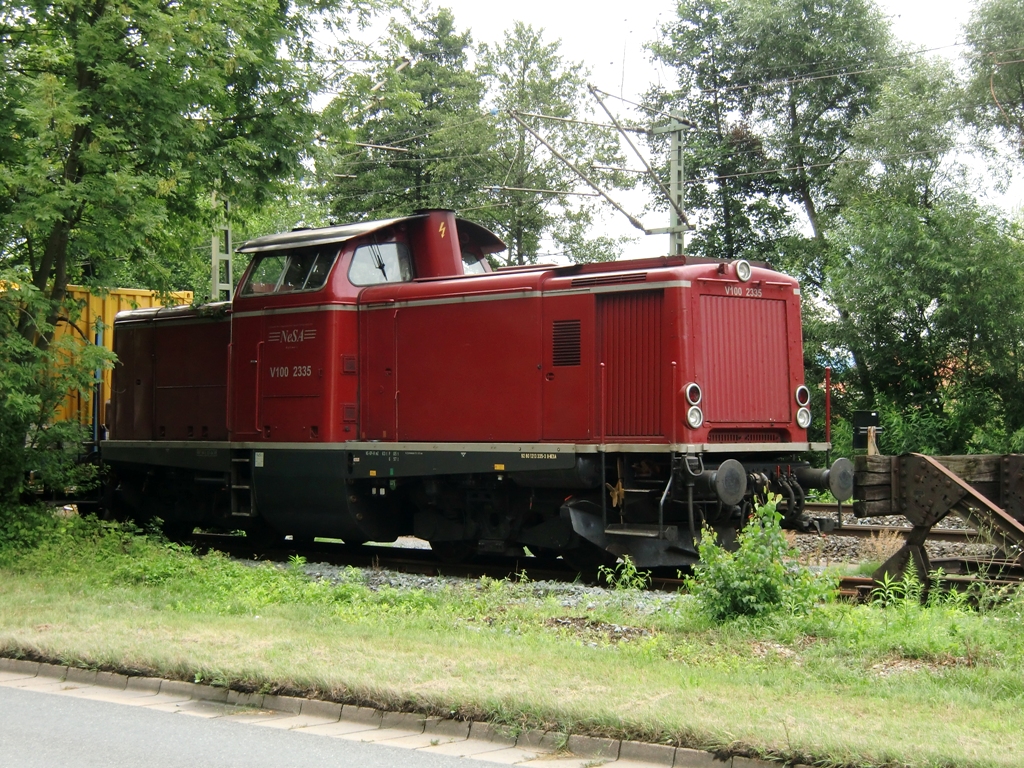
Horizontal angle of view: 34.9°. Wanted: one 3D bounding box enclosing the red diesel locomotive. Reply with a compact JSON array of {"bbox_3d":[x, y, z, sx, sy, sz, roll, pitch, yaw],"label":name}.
[{"bbox_3d":[-1.547,0.011,20.835,3.070,4.260,12.300,1,-2,-45],"label":"red diesel locomotive"}]

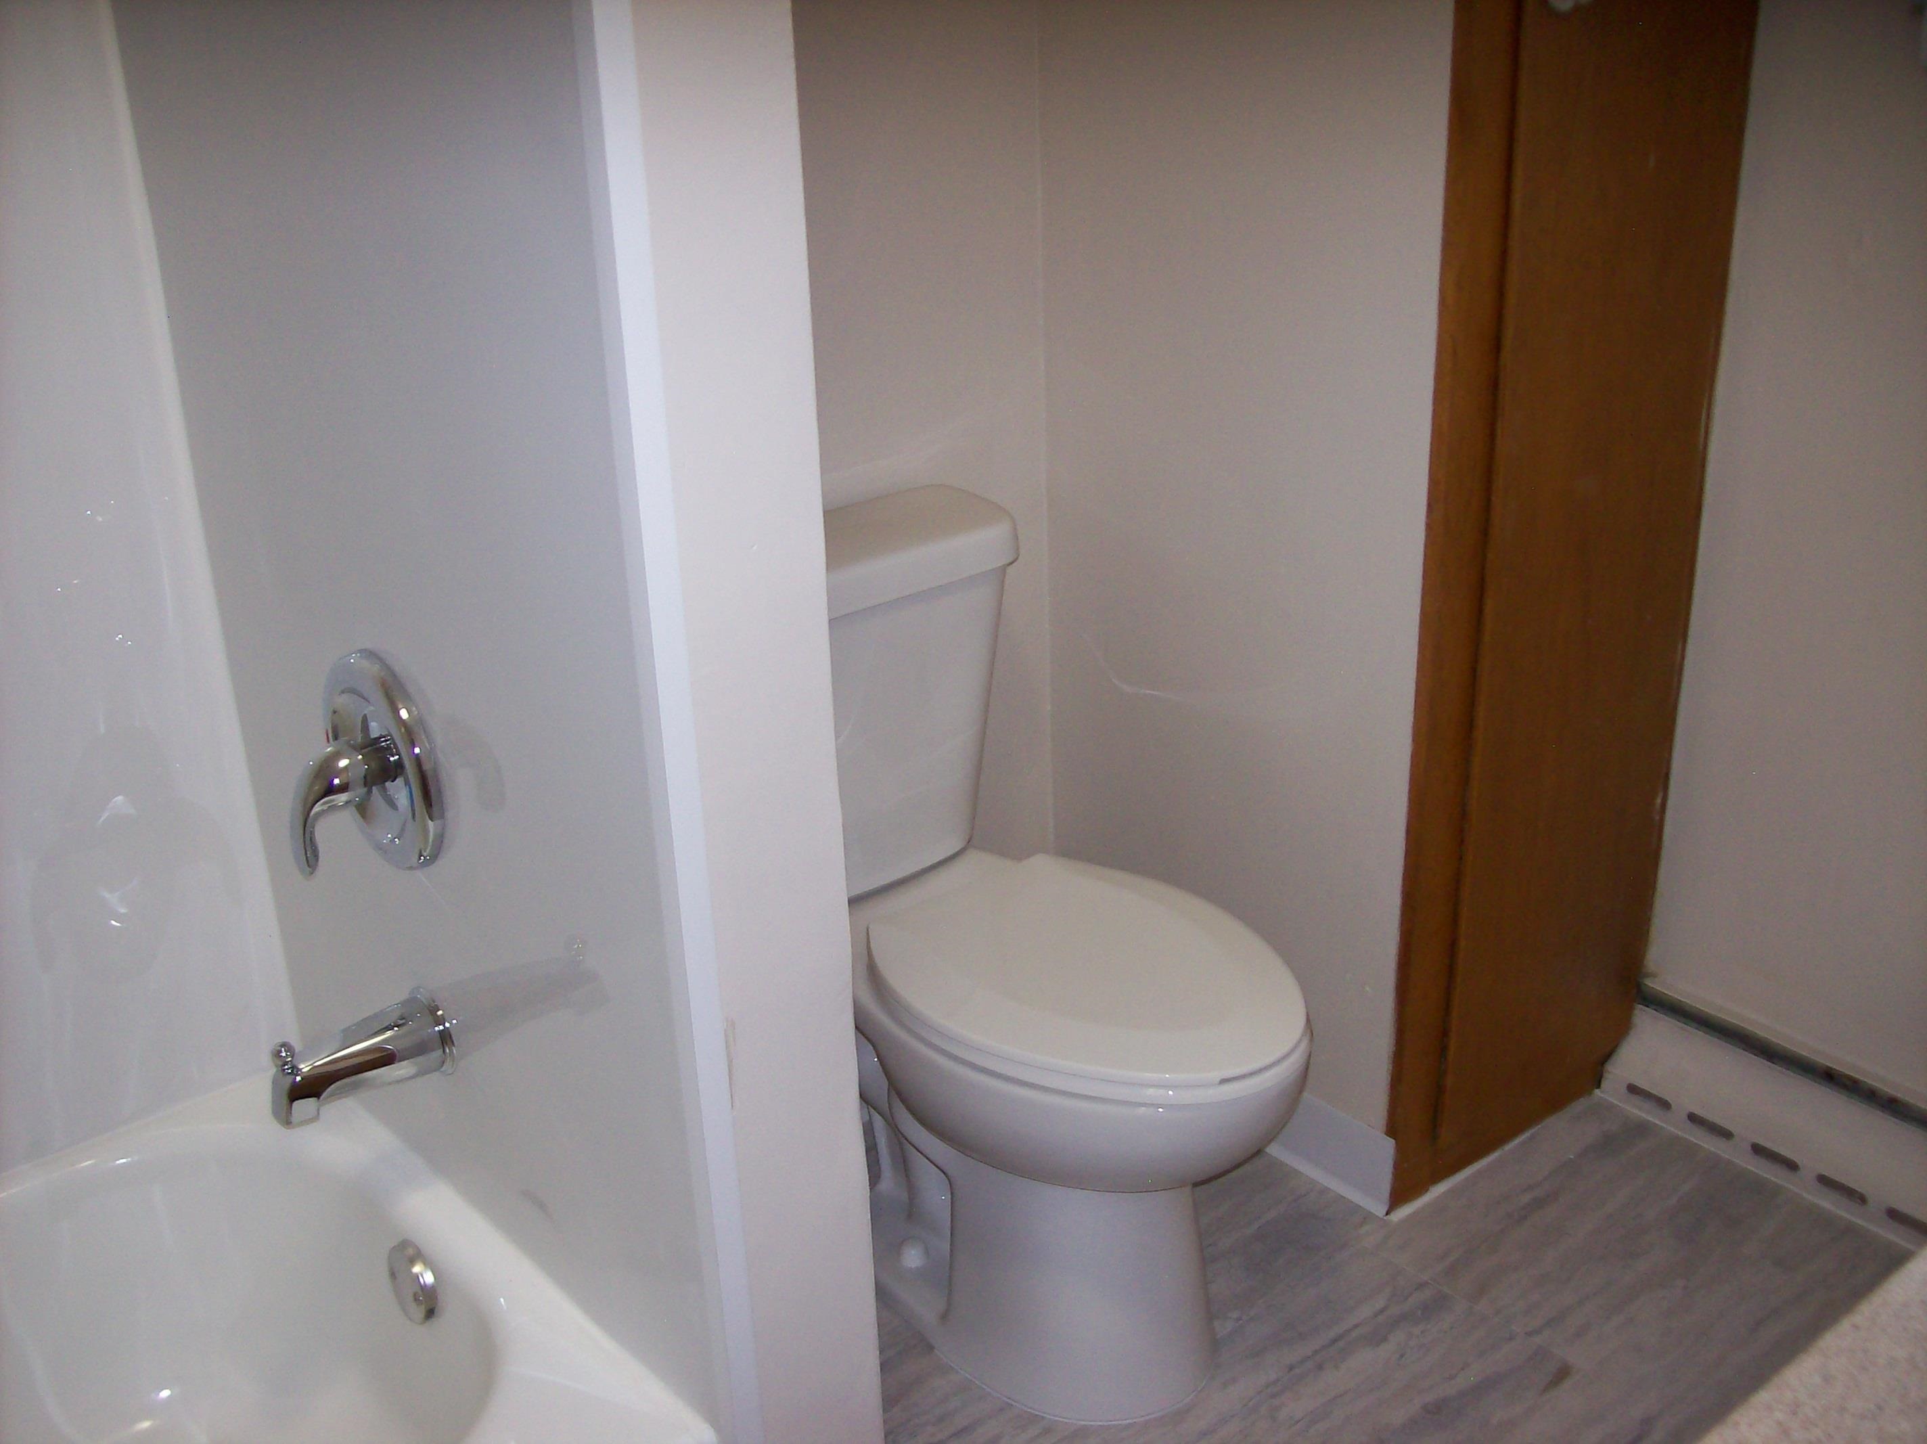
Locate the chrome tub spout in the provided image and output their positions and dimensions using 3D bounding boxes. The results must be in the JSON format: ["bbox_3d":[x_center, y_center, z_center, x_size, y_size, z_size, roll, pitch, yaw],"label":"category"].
[{"bbox_3d":[-0.483,0.269,1.601,0.141,0.081,0.066,-18,27,-36],"label":"chrome tub spout"}]

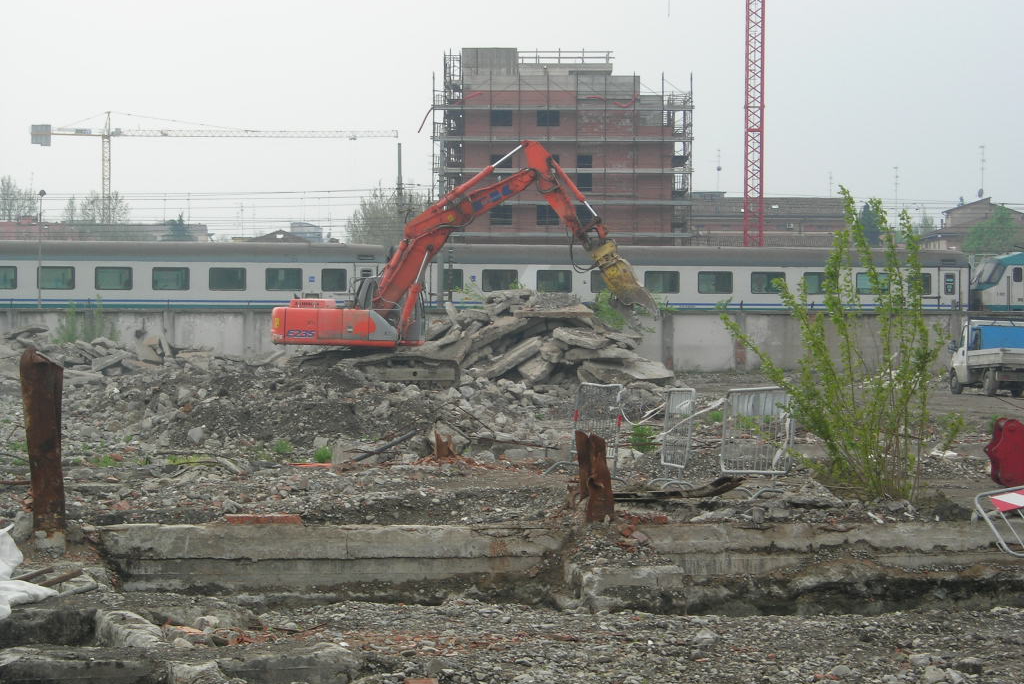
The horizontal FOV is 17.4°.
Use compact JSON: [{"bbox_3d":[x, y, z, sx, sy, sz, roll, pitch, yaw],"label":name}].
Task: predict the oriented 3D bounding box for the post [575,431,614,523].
[{"bbox_3d":[0.726,1.183,29.400,0.330,0.810,0.270,0,0,0],"label":"post"}]

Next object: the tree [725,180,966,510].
[{"bbox_3d":[3.263,0.015,33.200,2.350,3.120,2.100,0,0,0],"label":"tree"}]

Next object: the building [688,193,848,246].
[{"bbox_3d":[20.773,-5.800,275.000,14.500,12.900,11.000,0,0,0],"label":"building"}]

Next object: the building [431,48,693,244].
[{"bbox_3d":[3.213,-8.991,217.000,16.500,19.600,12.500,0,0,0],"label":"building"}]

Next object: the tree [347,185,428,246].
[{"bbox_3d":[-7.205,-4.054,195.000,5.000,10.200,4.800,0,0,0],"label":"tree"}]

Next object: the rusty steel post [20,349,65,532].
[{"bbox_3d":[-3.871,0.819,27.500,0.350,1.560,0.280,0,0,0],"label":"rusty steel post"}]

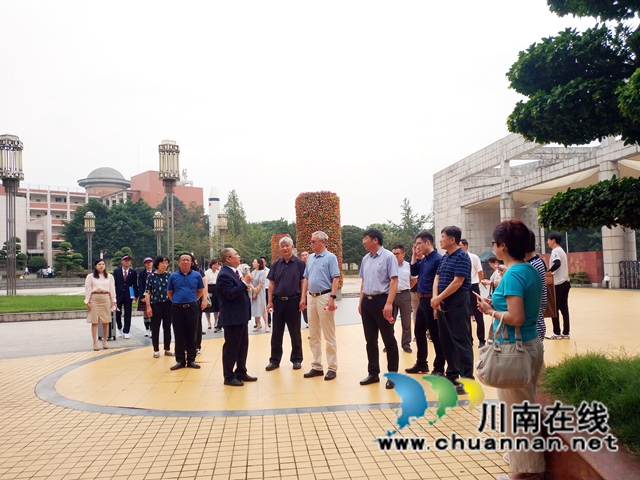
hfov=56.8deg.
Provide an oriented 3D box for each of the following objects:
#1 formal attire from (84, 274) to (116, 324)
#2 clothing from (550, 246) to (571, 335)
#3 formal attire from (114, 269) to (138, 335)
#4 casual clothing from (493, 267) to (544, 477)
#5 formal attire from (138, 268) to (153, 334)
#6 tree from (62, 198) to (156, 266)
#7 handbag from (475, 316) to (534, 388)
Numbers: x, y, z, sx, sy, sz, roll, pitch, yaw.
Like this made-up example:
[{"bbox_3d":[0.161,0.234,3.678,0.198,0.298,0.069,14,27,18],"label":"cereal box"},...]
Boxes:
[{"bbox_3d":[-3.928,1.057,10.600,0.550,0.880,0.300,0,-3,-27],"label":"formal attire"},{"bbox_3d":[3.943,0.828,9.700,0.290,1.480,0.430,-3,-3,34],"label":"clothing"},{"bbox_3d":[-4.066,1.268,12.400,0.510,1.400,0.320,-1,-3,-19],"label":"formal attire"},{"bbox_3d":[1.225,0.774,3.650,0.300,1.230,0.420,-3,-3,25],"label":"casual clothing"},{"bbox_3d":[-3.588,1.293,12.400,0.440,1.370,0.300,-1,-3,-18],"label":"formal attire"},{"bbox_3d":[-29.177,-0.485,82.000,12.800,10.600,11.500,-1,-3,-20],"label":"tree"},{"bbox_3d":[1.072,0.647,3.420,0.320,0.405,0.150,-3,-3,22],"label":"handbag"}]

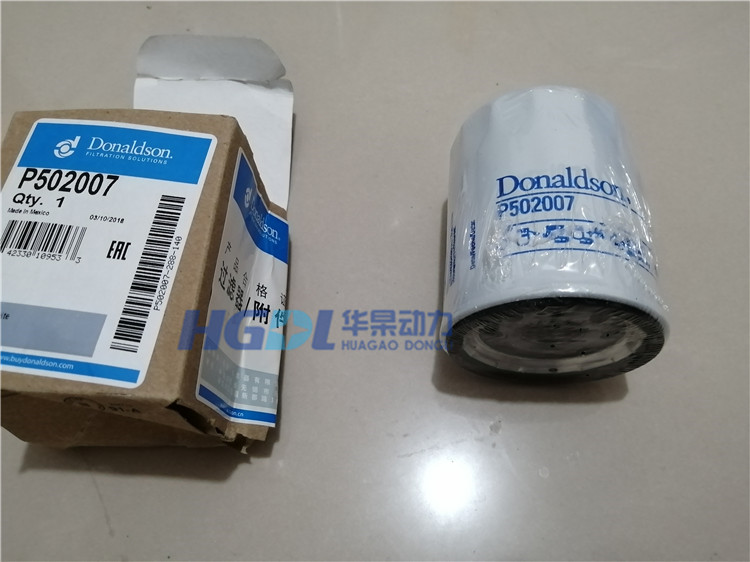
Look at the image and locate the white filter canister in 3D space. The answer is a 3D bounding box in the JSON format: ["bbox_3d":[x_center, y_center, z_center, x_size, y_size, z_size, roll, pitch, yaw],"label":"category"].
[{"bbox_3d":[0.067,-0.018,0.225,0.077,0.077,0.098,4,59,4],"label":"white filter canister"}]

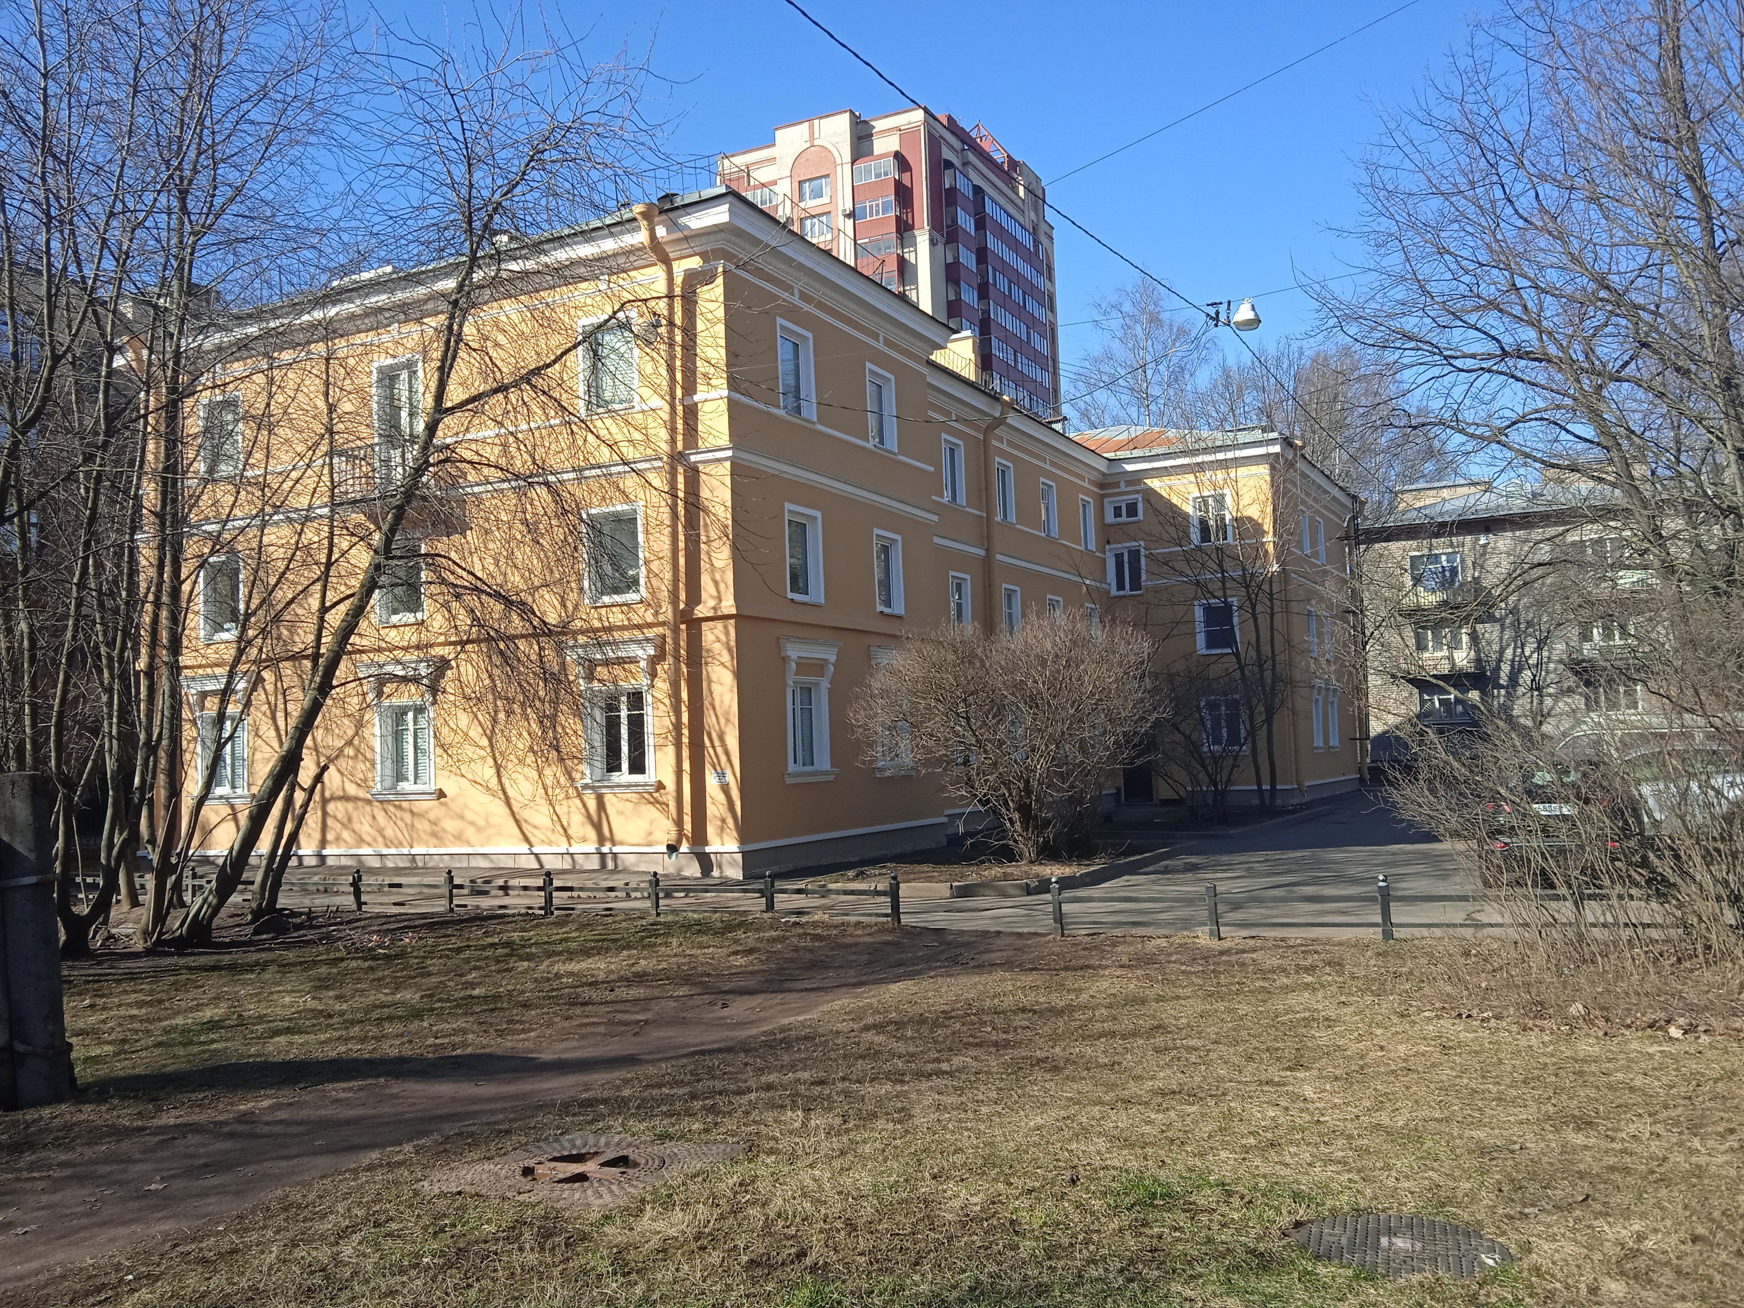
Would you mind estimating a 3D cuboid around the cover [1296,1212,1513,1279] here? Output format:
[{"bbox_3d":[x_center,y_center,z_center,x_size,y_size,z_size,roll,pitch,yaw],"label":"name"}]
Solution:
[{"bbox_3d":[1.652,1.881,4.420,0.635,0.050,0.635,-4,-4,27],"label":"cover"}]

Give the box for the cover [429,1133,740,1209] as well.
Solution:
[{"bbox_3d":[-1.168,2.068,5.607,1.000,0.050,1.000,-4,-4,27],"label":"cover"}]

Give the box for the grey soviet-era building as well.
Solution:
[{"bbox_3d":[31.121,-1.601,66.785,12.800,13.700,14.000,-4,-4,27],"label":"grey soviet-era building"}]

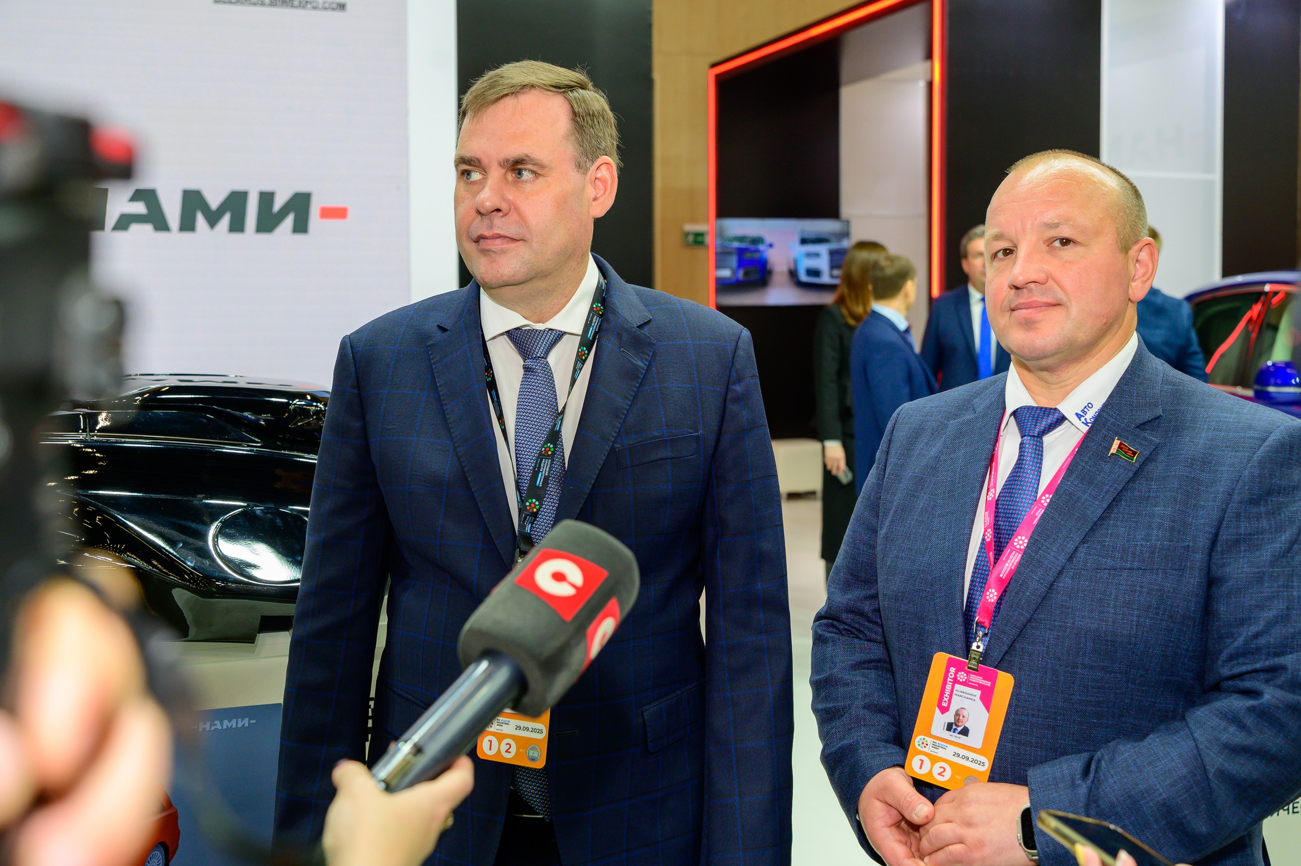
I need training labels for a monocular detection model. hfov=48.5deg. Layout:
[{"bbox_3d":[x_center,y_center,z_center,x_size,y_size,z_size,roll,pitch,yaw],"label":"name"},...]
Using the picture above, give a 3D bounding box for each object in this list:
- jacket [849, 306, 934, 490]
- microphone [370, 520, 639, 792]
[{"bbox_3d":[1.010,-0.108,5.800,0.350,0.760,0.480,0,3,-5],"label":"jacket"},{"bbox_3d":[-0.108,0.170,0.980,0.077,0.077,0.285,32,51,14],"label":"microphone"}]

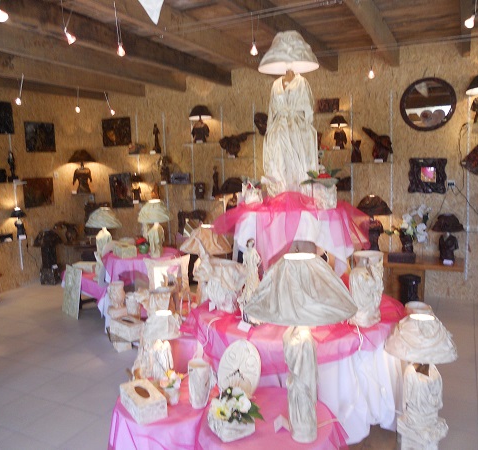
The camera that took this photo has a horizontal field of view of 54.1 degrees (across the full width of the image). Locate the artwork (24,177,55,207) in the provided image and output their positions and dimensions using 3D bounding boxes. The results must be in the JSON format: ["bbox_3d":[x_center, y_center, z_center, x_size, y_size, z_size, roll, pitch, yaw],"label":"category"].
[{"bbox_3d":[-2.881,-0.461,6.747,0.035,0.415,0.500,2,8,26],"label":"artwork"}]

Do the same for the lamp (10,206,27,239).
[{"bbox_3d":[-2.758,-0.022,5.866,0.180,0.393,0.180,2,9,26],"label":"lamp"}]

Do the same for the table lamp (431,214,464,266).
[{"bbox_3d":[2.111,0.157,4.739,0.320,0.525,0.310,1,8,26],"label":"table lamp"}]

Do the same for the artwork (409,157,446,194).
[{"bbox_3d":[2.026,-0.524,5.023,0.380,0.365,0.040,1,8,26],"label":"artwork"}]

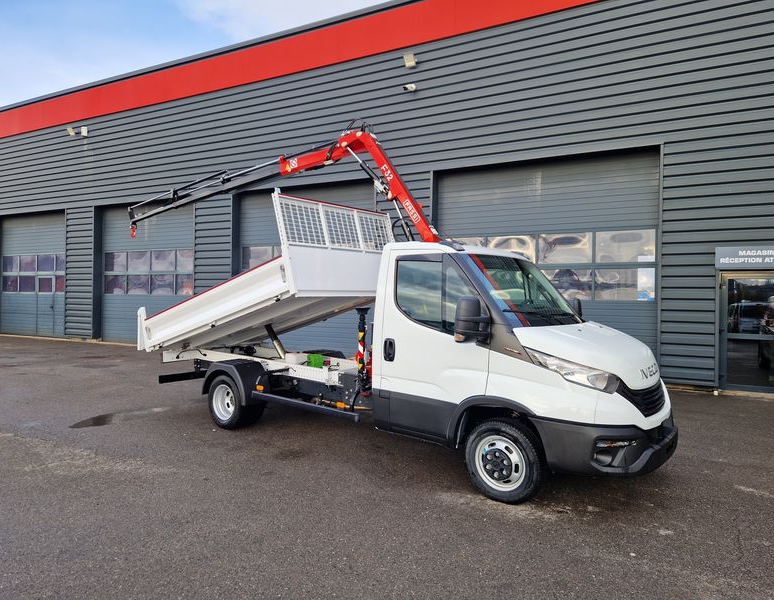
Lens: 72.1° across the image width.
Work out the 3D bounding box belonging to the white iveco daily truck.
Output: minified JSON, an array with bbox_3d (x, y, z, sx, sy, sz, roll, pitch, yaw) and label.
[{"bbox_3d":[-0.739,-0.286,6.851,7.960,3.840,2.300,1,0,38],"label":"white iveco daily truck"}]

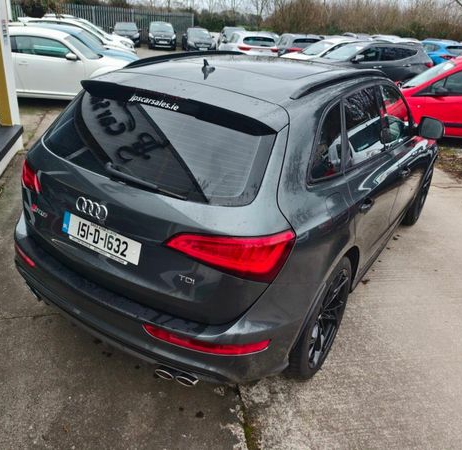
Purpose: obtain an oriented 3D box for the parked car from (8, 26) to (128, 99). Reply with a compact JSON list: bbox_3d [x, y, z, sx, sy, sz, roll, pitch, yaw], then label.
[{"bbox_3d":[-3.908,-3.603,8.979,4.280,1.490,1.810,2,27,-7],"label":"parked car"}]

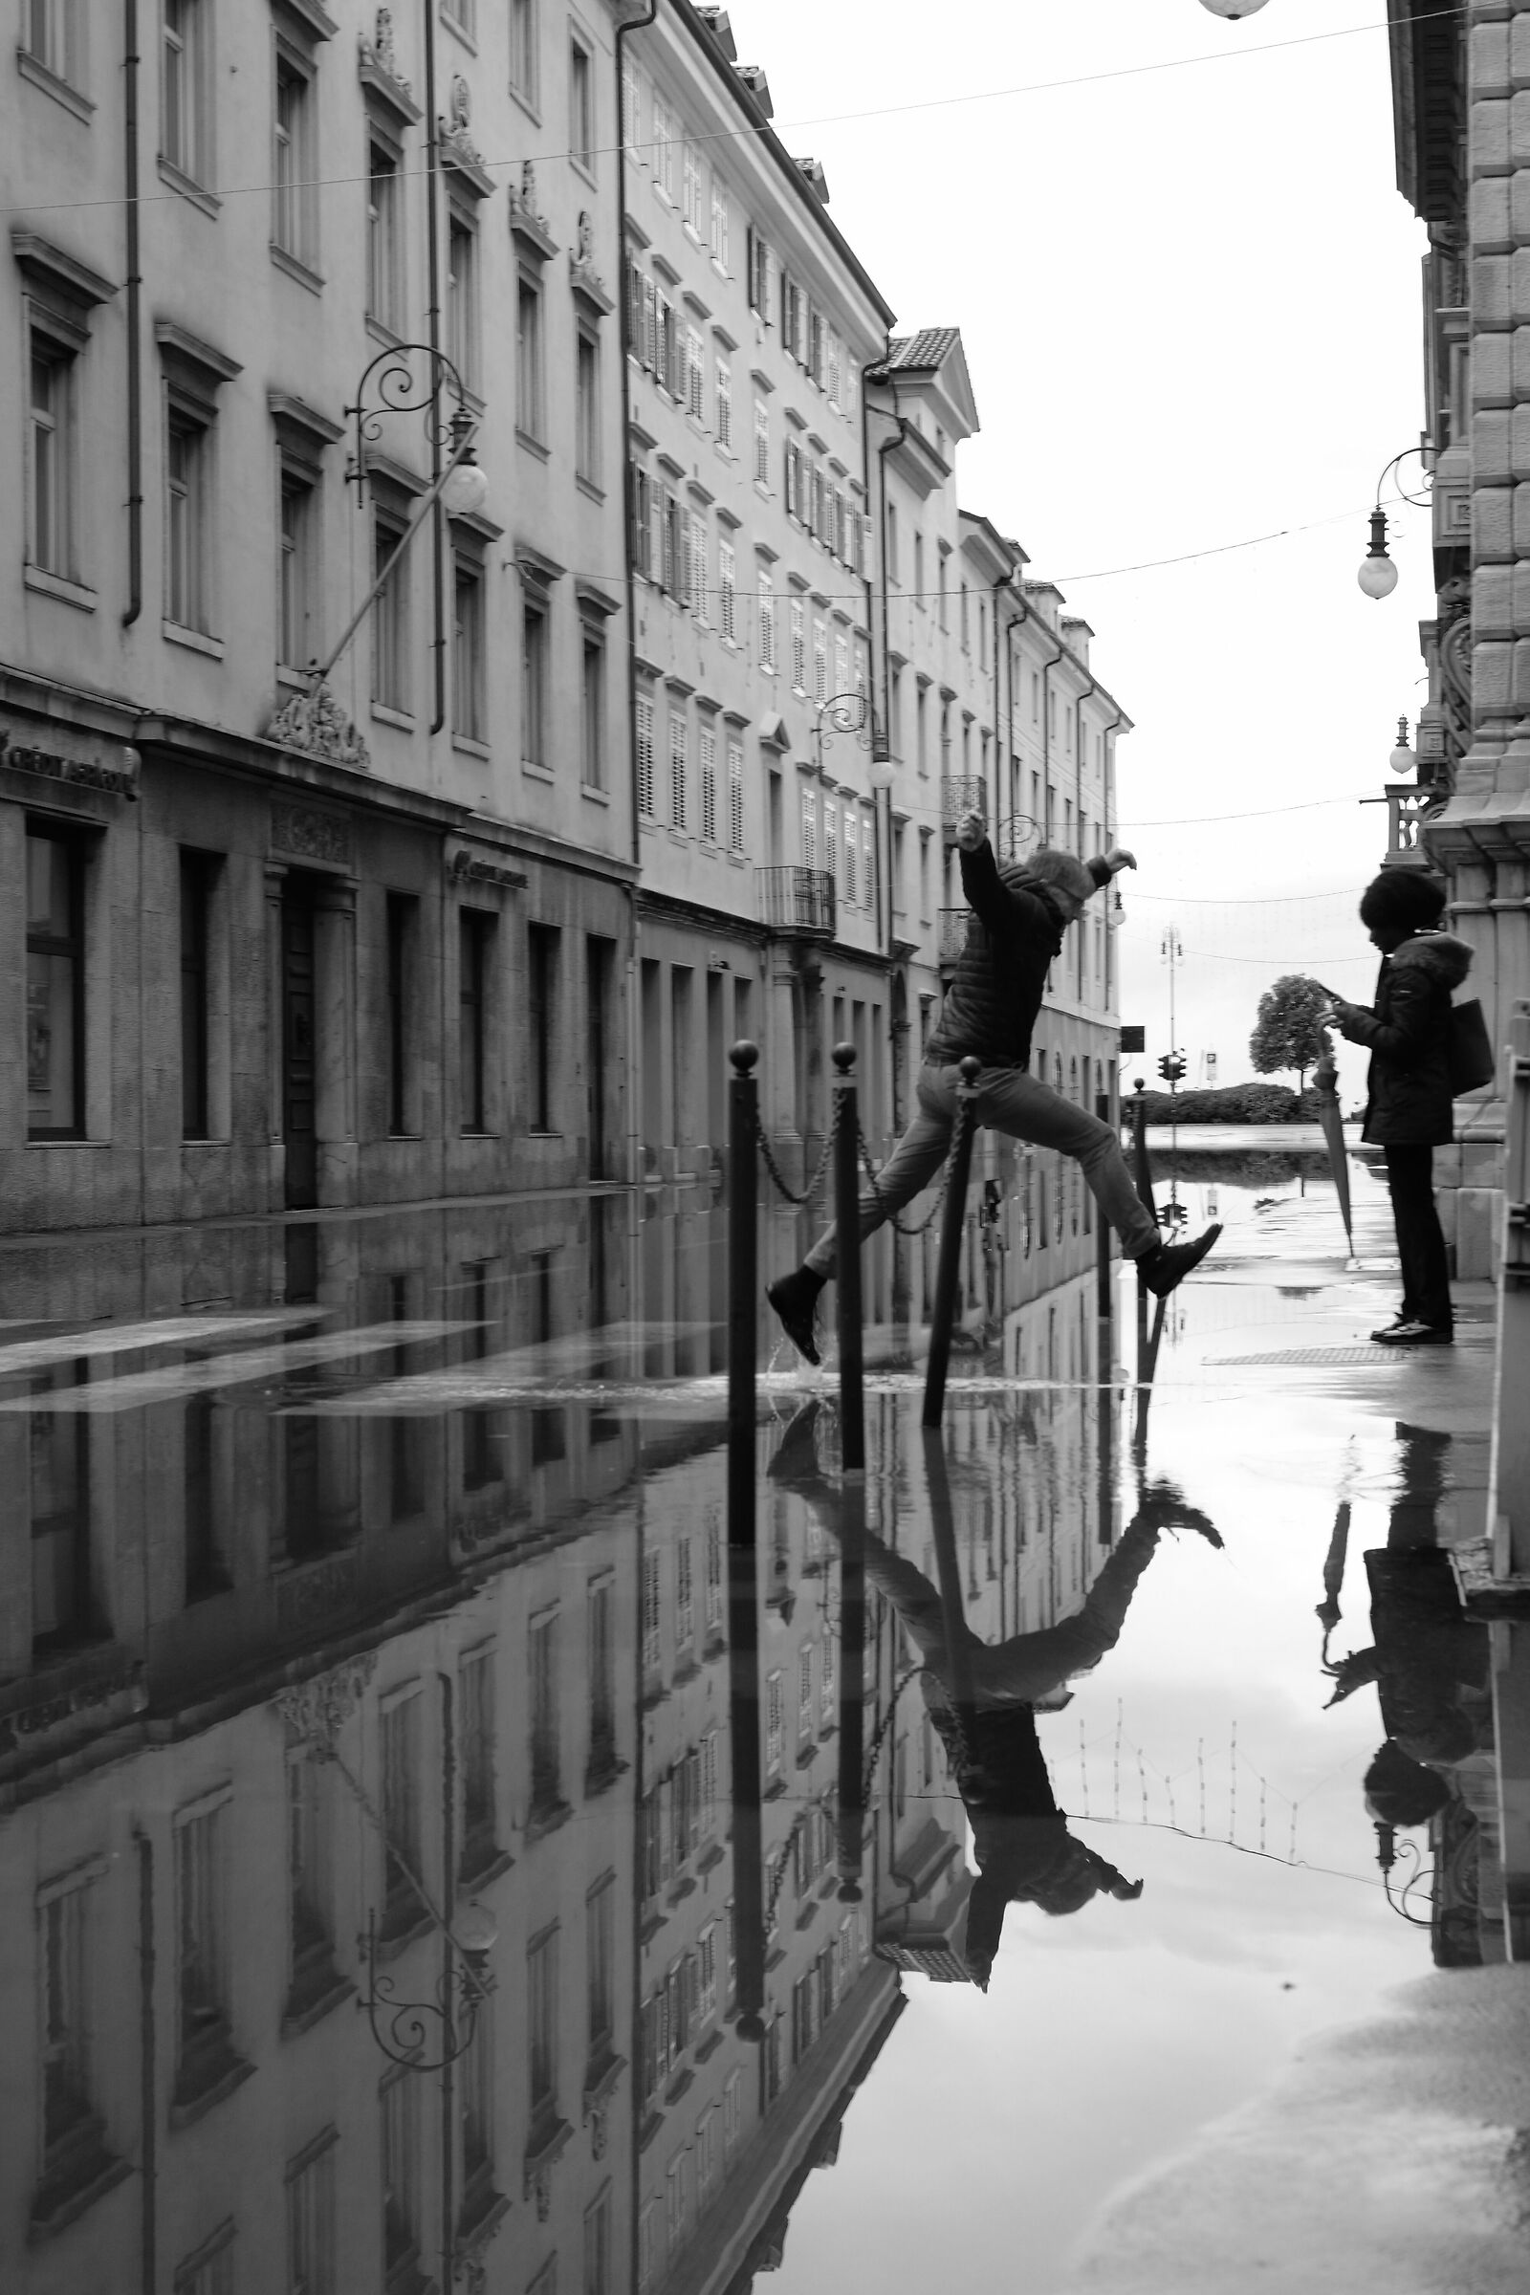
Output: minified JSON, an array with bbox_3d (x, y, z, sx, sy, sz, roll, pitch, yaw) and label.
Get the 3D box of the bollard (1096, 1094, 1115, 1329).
[{"bbox_3d":[1.429,0.252,14.200,0.064,0.960,0.064,0,1,0],"label":"bollard"}]

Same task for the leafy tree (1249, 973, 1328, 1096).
[{"bbox_3d":[18.726,-3.599,120.000,3.000,5.200,3.000,0,1,0],"label":"leafy tree"}]

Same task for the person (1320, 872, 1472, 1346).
[{"bbox_3d":[2.295,-0.147,12.300,0.530,1.720,0.500,0,1,10],"label":"person"}]

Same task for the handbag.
[{"bbox_3d":[2.521,-0.362,12.500,0.320,0.310,0.130,-16,0,10],"label":"handbag"}]

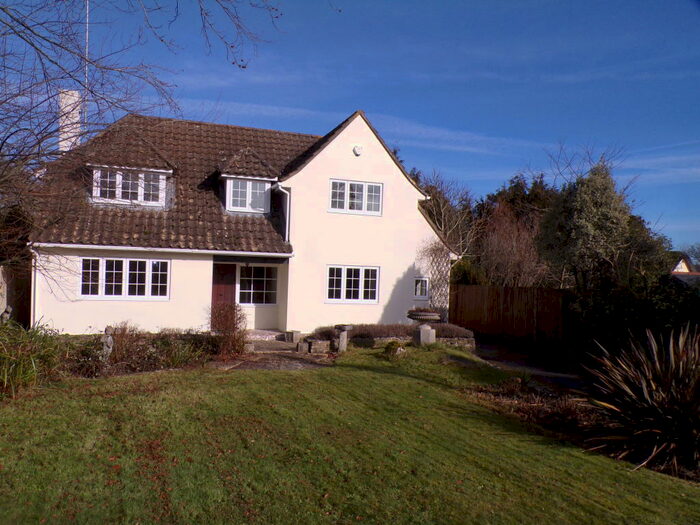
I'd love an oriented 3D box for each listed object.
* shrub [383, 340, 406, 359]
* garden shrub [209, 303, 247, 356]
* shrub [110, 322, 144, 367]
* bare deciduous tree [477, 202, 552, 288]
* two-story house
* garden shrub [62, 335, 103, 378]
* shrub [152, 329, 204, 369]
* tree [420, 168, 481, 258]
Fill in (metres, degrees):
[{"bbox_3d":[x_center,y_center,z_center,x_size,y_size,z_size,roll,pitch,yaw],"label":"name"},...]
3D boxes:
[{"bbox_3d":[1.207,2.361,15.400,0.600,0.450,0.500,2,-1,-18],"label":"shrub"},{"bbox_3d":[-3.145,1.695,14.500,0.850,1.330,0.800,2,-1,-18],"label":"garden shrub"},{"bbox_3d":[-5.095,1.843,13.000,0.680,1.000,0.650,2,-1,-18],"label":"shrub"},{"bbox_3d":[6.848,0.049,23.953,3.200,5.360,3.200,2,-1,-18],"label":"bare deciduous tree"},{"bbox_3d":[-3.614,-1.357,20.439,12.600,7.100,7.500,2,-1,-18],"label":"two-story house"},{"bbox_3d":[-5.601,1.956,11.900,0.800,0.840,0.750,2,-1,-18],"label":"garden shrub"},{"bbox_3d":[-3.995,1.966,13.100,1.100,0.850,0.950,2,-1,-18],"label":"shrub"},{"bbox_3d":[3.778,-0.634,23.943,3.600,6.530,3.600,2,-1,-18],"label":"tree"}]

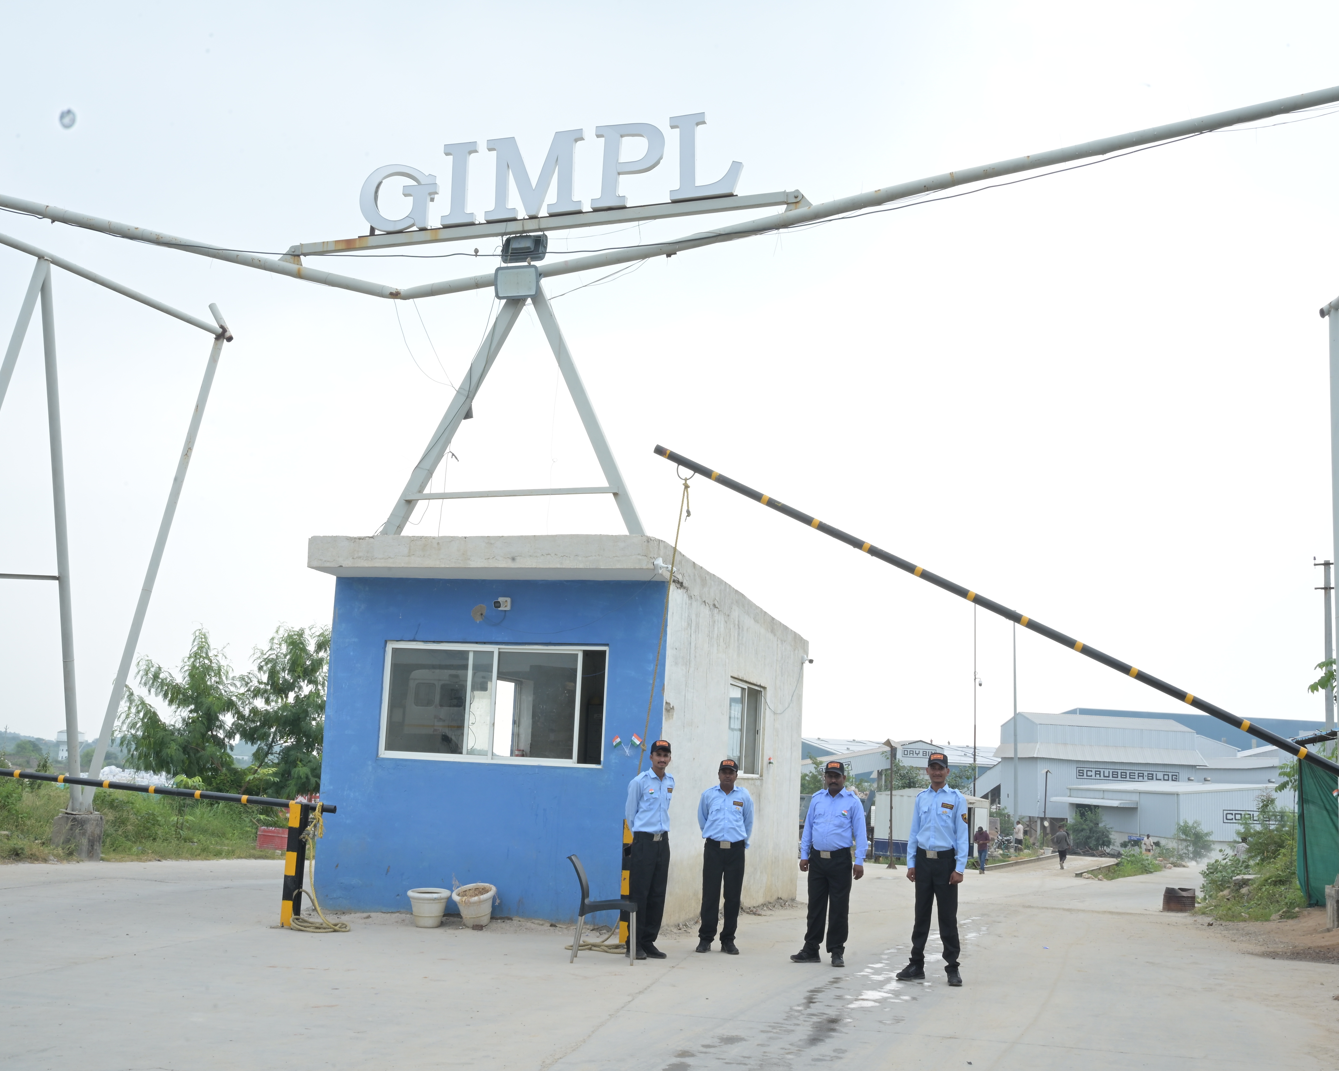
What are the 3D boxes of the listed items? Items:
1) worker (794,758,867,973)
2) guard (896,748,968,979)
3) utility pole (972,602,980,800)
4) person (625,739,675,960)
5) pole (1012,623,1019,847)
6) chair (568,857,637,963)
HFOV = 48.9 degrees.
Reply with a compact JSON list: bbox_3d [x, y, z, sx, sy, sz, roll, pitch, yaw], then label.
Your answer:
[{"bbox_3d":[1.349,2.730,12.360,0.580,1.660,0.400,0,-10,16],"label":"worker"},{"bbox_3d":[2.078,2.594,11.597,0.540,1.731,0.380,-1,-10,18],"label":"guard"},{"bbox_3d":[13.691,8.522,65.981,0.150,11.403,0.150,3,-10,0],"label":"utility pole"},{"bbox_3d":[-0.146,2.587,12.242,0.440,1.767,0.360,7,-11,-25],"label":"person"},{"bbox_3d":[14.868,8.292,62.879,0.170,10.223,0.170,3,-10,0],"label":"pole"},{"bbox_3d":[-0.543,2.947,11.655,0.590,0.820,0.500,2,-10,2],"label":"chair"}]

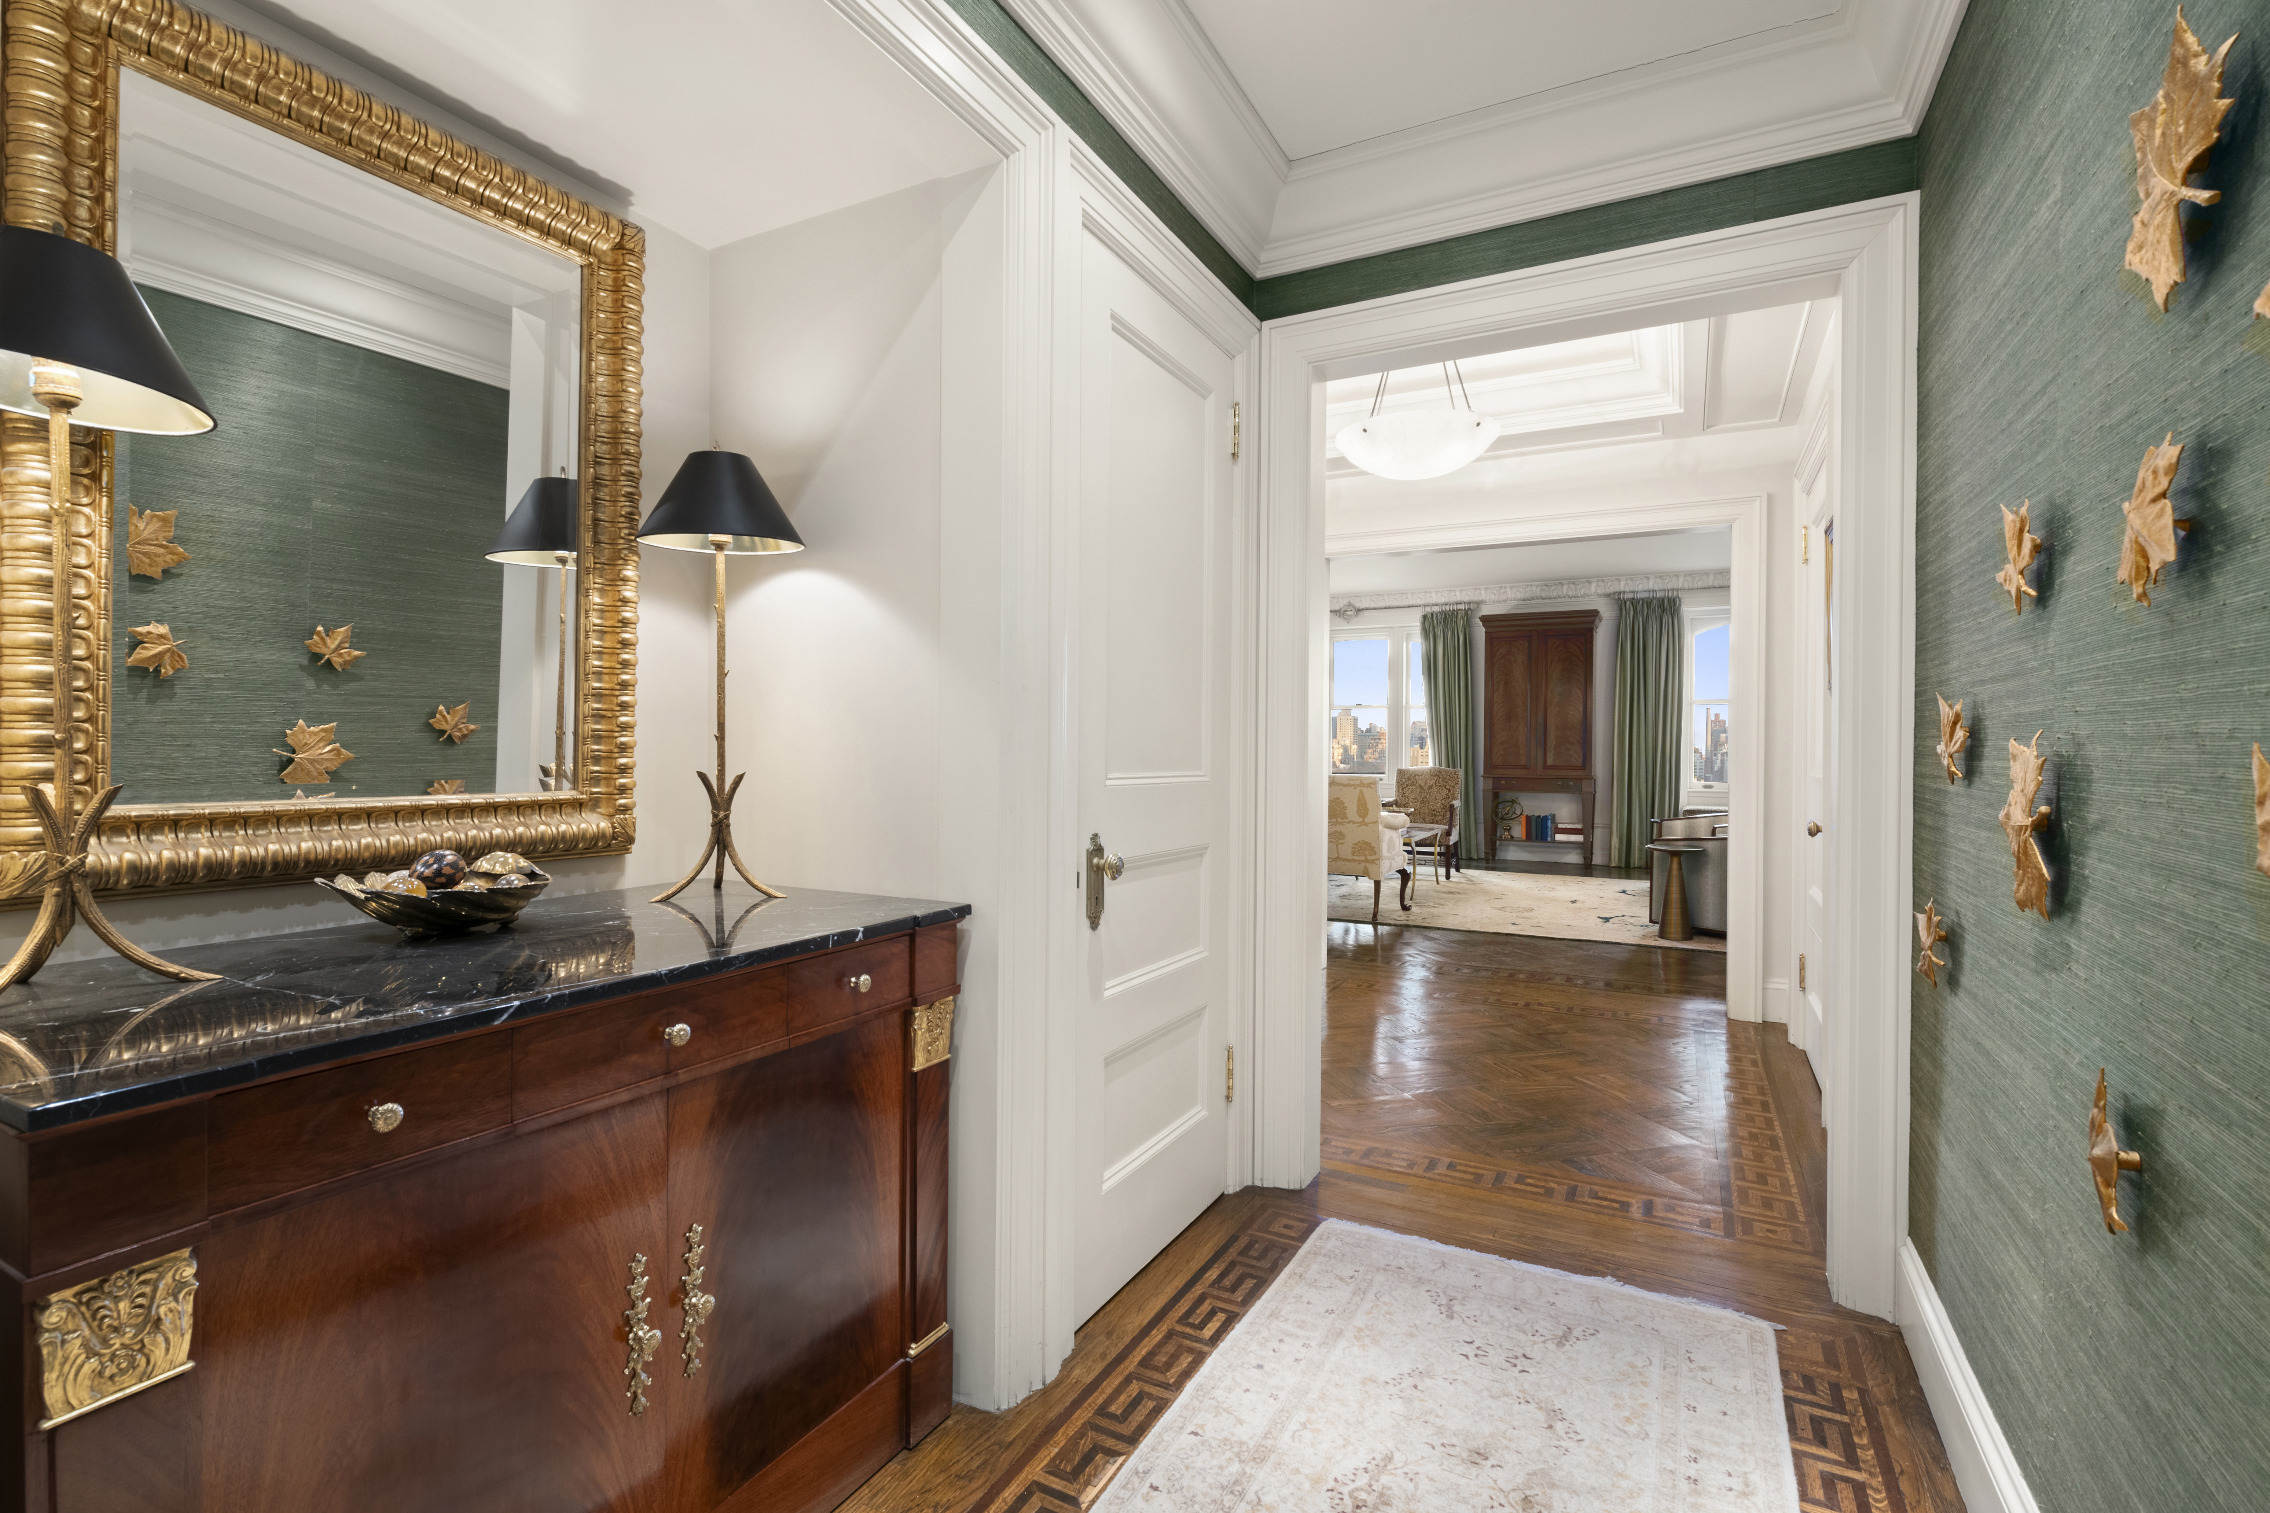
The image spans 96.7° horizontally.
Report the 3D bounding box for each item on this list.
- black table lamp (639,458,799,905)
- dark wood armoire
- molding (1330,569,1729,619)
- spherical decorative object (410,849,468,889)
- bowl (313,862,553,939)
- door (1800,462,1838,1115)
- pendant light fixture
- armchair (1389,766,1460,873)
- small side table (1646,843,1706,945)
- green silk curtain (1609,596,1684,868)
[{"bbox_3d":[-0.779,-0.167,1.899,0.287,0.856,0.287,1,0,29],"label":"black table lamp"},{"bbox_3d":[4.292,-0.184,10.700,1.150,2.650,0.470,1,0,29],"label":"dark wood armoire"},{"bbox_3d":[4.112,-1.827,11.034,4.300,0.160,0.140,1,0,29],"label":"molding"},{"bbox_3d":[-1.058,0.174,1.532,0.073,0.073,0.073,1,0,29],"label":"spherical decorative object"},{"bbox_3d":[-1.046,0.216,1.525,0.210,0.092,0.310,1,0,29],"label":"bowl"},{"bbox_3d":[2.511,0.054,3.666,0.050,2.220,0.840,1,0,29],"label":"door"},{"bbox_3d":[1.077,-1.415,3.852,0.610,0.720,0.610,1,0,29],"label":"pendant light fixture"},{"bbox_3d":[2.789,0.622,9.765,0.720,1.025,0.770,1,0,29],"label":"armchair"},{"bbox_3d":[3.479,0.865,6.487,0.350,0.590,0.350,1,0,29],"label":"small side table"},{"bbox_3d":[5.260,-0.253,10.344,0.640,2.810,0.180,1,0,29],"label":"green silk curtain"}]

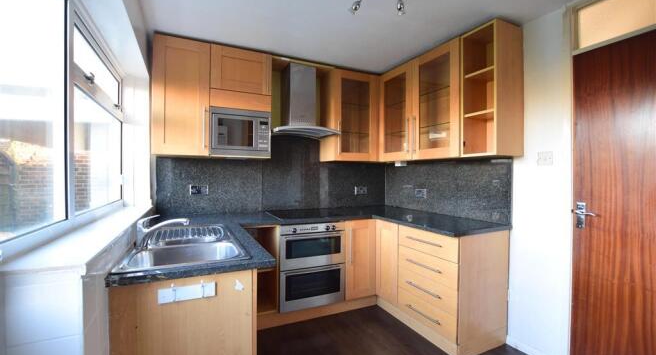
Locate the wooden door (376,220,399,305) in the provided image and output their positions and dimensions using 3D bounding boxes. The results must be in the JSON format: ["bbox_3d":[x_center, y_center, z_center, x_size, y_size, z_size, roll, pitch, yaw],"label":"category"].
[{"bbox_3d":[0.548,0.757,2.500,0.022,0.707,0.302,0,0,-26],"label":"wooden door"}]

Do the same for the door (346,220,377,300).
[{"bbox_3d":[0.306,0.760,2.569,0.331,0.717,0.025,0,0,-26],"label":"door"}]

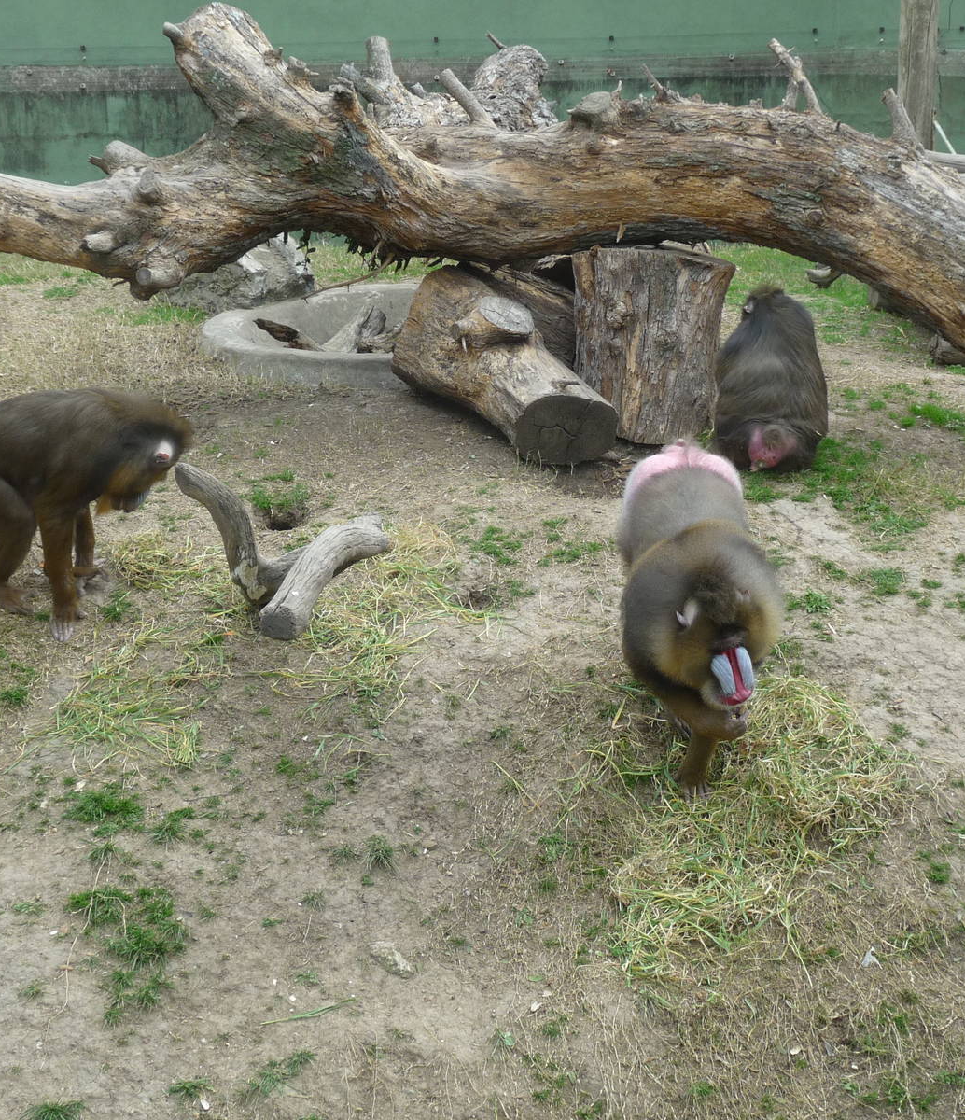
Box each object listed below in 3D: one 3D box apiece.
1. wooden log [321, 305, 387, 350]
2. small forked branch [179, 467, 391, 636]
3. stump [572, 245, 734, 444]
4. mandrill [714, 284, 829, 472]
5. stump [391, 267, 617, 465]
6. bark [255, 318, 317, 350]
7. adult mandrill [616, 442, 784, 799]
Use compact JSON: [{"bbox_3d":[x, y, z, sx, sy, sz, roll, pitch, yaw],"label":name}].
[{"bbox_3d":[-0.601,-1.081,8.087,0.320,0.260,0.250,-1,19,0],"label":"wooden log"},{"bbox_3d":[-0.541,-0.052,4.770,0.530,0.370,0.580,-1,19,0],"label":"small forked branch"},{"bbox_3d":[0.636,-0.862,6.528,0.560,0.720,0.560,-1,19,0],"label":"stump"},{"bbox_3d":[1.019,-0.679,6.117,0.380,0.630,0.460,-1,19,1],"label":"mandrill"},{"bbox_3d":[0.028,-0.751,6.510,0.460,0.530,1.050,-12,22,-30],"label":"stump"},{"bbox_3d":[-0.886,-1.024,7.839,0.320,0.150,0.150,5,20,16],"label":"bark"},{"bbox_3d":[0.462,0.121,3.852,0.340,0.610,0.860,0,19,2],"label":"adult mandrill"}]

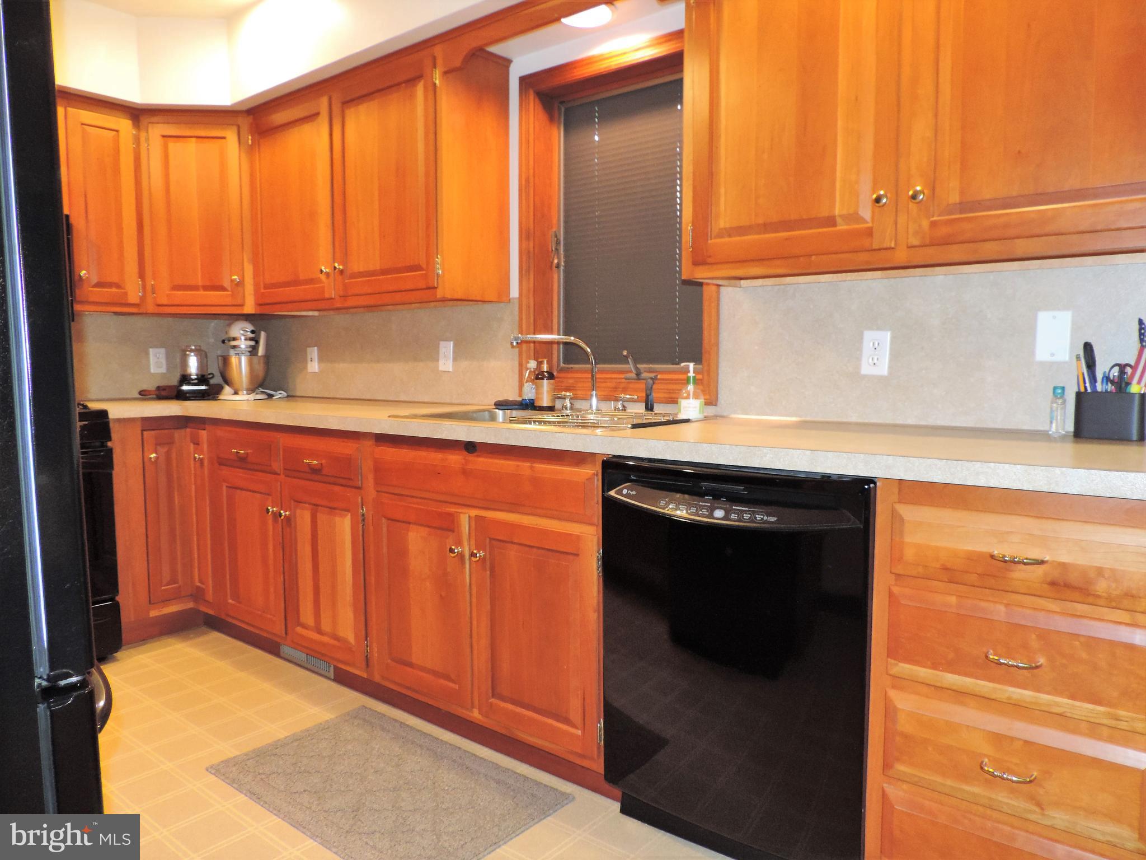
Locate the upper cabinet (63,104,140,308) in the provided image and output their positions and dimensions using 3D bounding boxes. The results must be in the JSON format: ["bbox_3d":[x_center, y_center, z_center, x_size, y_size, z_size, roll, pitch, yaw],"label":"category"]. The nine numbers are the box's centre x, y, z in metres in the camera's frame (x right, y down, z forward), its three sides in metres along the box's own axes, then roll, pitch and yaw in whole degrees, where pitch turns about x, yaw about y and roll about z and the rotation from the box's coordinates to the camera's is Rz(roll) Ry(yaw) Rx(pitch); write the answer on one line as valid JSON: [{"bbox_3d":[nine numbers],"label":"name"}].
[{"bbox_3d":[-2.014,-0.901,3.324,0.345,0.822,0.295,4,6,39],"label":"upper cabinet"}]

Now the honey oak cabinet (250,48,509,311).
[{"bbox_3d":[-0.799,-0.888,3.116,1.188,0.822,0.350,4,6,39],"label":"honey oak cabinet"}]

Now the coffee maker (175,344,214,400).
[{"bbox_3d":[-1.679,-0.257,3.540,0.153,0.245,0.153,-2,5,-22],"label":"coffee maker"}]

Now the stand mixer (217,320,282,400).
[{"bbox_3d":[-1.510,-0.317,3.603,0.225,0.353,0.350,-3,6,-32],"label":"stand mixer"}]

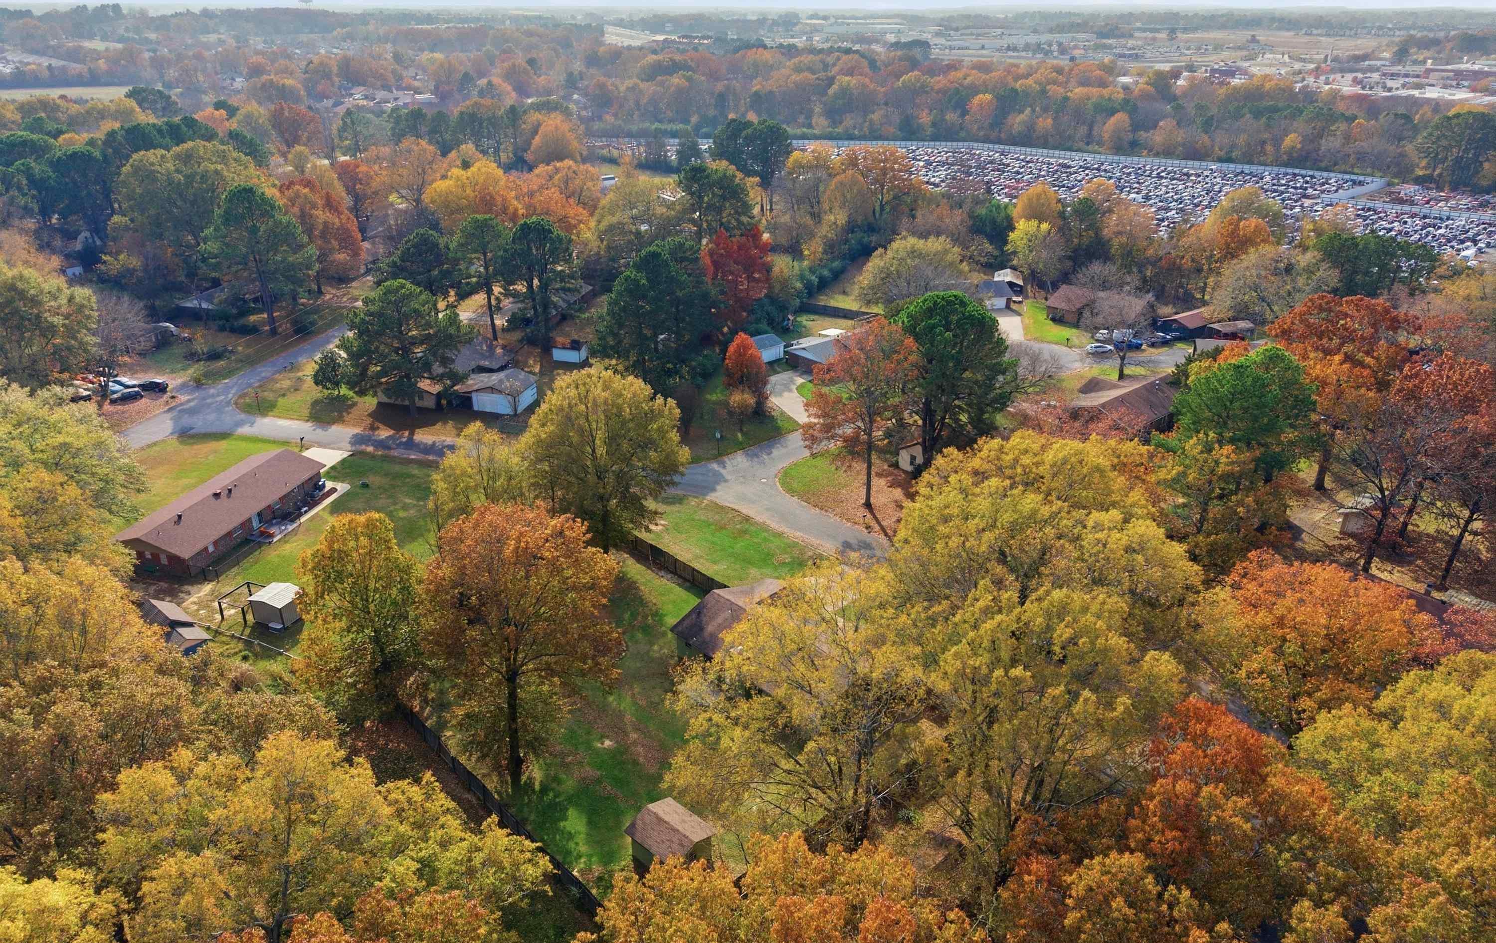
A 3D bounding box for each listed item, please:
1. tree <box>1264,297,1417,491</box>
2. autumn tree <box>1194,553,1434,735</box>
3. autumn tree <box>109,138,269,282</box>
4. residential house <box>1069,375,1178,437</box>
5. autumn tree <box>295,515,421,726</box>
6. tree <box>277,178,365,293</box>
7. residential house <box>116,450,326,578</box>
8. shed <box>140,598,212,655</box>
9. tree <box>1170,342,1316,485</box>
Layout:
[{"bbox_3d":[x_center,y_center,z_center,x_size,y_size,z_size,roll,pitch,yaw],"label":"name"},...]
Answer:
[{"bbox_3d":[66.671,-8.225,117.190,15.000,23.000,14.550,14,28,28],"label":"tree"},{"bbox_3d":[42.681,13.907,77.911,16.000,14.800,15.520,15,28,30],"label":"autumn tree"},{"bbox_3d":[-108.690,-49.270,201.600,28.640,28.360,24.350,0,24,0],"label":"autumn tree"},{"bbox_3d":[51.827,-9.648,142.821,20.000,4.600,12.600,-21,32,-39],"label":"residential house"},{"bbox_3d":[-30.270,11.140,80.790,10.510,17.370,9.990,0,24,0],"label":"autumn tree"},{"bbox_3d":[-82.480,-45.080,199.460,16.860,22.470,16.010,0,24,0],"label":"tree"},{"bbox_3d":[-61.750,4.090,121.930,11.140,4.450,24.720,6,25,12],"label":"residential house"},{"bbox_3d":[-51.025,14.074,91.576,7.600,3.300,3.700,21,32,38],"label":"shed"},{"bbox_3d":[56.532,-5.886,119.306,15.300,17.000,14.840,12,27,24],"label":"tree"}]

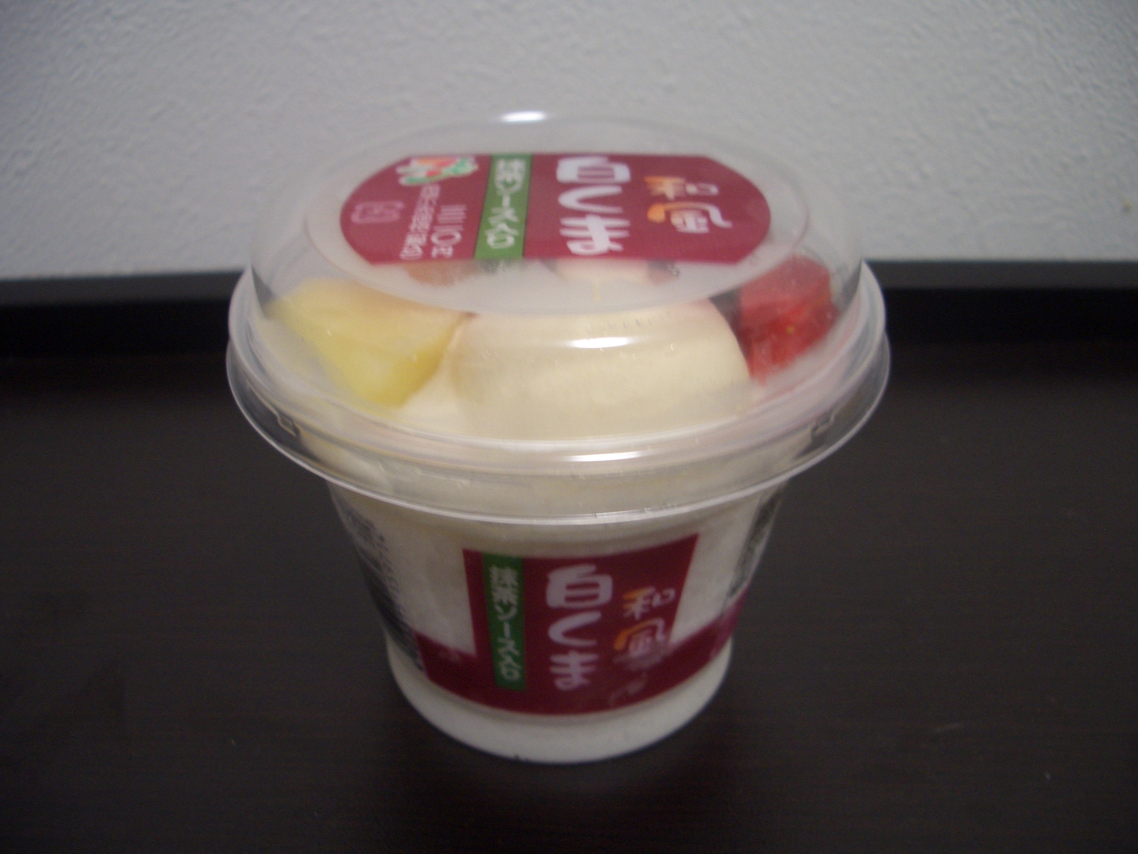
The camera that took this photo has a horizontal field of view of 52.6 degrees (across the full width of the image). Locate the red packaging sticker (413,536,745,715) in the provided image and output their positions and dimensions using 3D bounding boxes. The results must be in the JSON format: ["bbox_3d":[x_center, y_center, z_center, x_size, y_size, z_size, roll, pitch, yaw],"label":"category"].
[{"bbox_3d":[0.003,0.030,0.185,0.057,0.041,0.021,-3,33,-3],"label":"red packaging sticker"}]

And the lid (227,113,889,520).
[{"bbox_3d":[-0.002,-0.027,0.185,0.107,0.024,0.107,-1,33,0],"label":"lid"}]

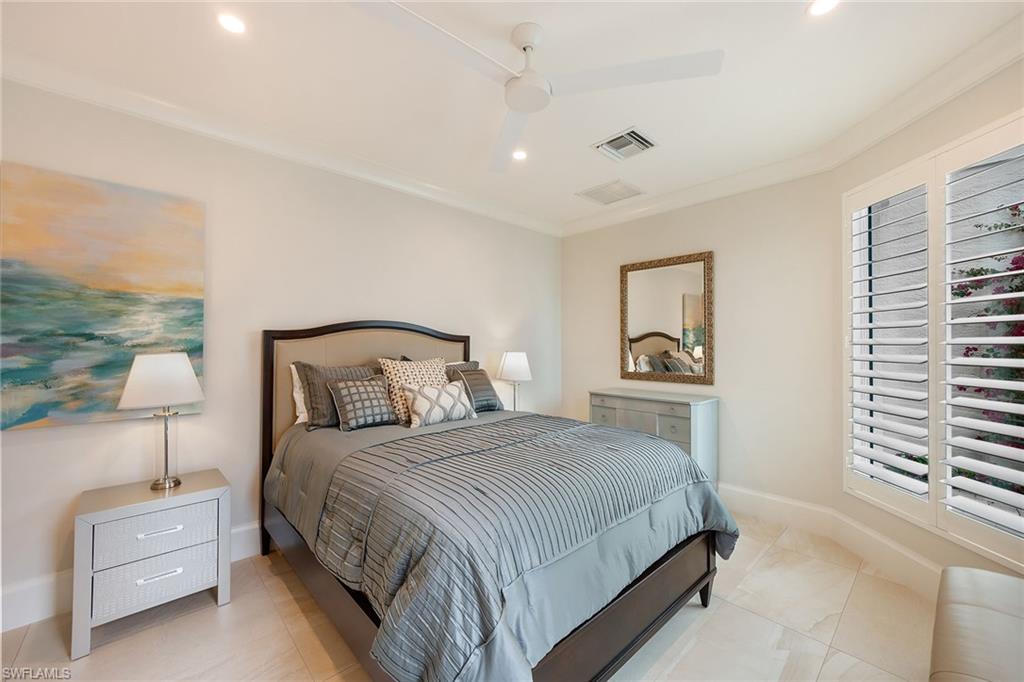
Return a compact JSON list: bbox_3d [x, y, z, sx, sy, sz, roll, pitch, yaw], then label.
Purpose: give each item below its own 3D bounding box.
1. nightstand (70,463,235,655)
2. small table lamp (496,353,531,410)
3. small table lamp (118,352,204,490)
[{"bbox_3d":[-1.858,1.090,2.091,0.573,0.625,0.420,0,-1,-43],"label":"nightstand"},{"bbox_3d":[0.027,0.465,3.890,0.327,0.706,0.313,0,0,-10],"label":"small table lamp"},{"bbox_3d":[-1.860,0.425,2.127,0.347,0.712,0.306,0,-1,-43],"label":"small table lamp"}]

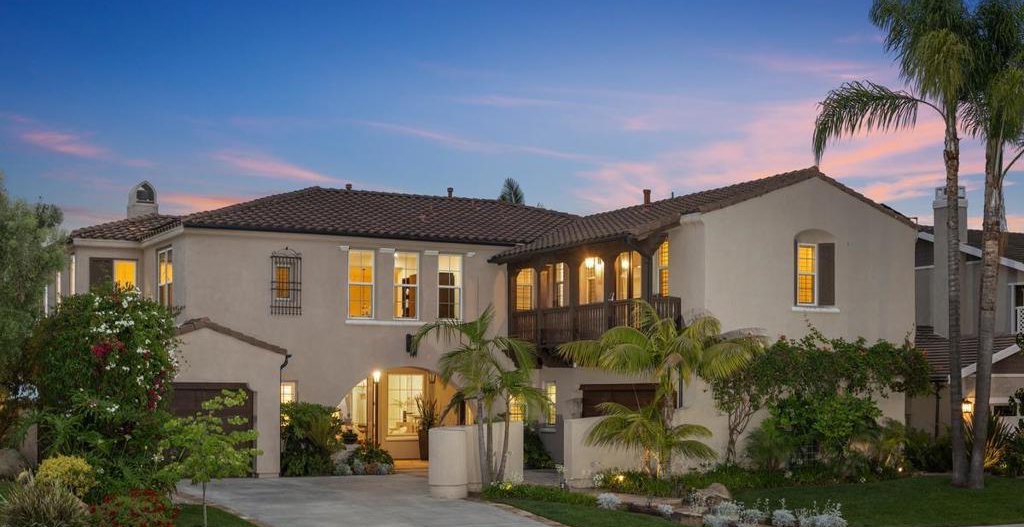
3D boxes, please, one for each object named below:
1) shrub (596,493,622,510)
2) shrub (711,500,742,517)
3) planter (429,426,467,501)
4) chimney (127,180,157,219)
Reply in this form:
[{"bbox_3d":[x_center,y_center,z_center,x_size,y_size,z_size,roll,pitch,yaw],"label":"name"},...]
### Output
[{"bbox_3d":[1.960,4.784,26.300,0.510,0.360,0.480,-1,-3,9],"label":"shrub"},{"bbox_3d":[4.164,4.775,25.400,0.600,0.380,0.550,-1,-3,9],"label":"shrub"},{"bbox_3d":[-1.407,4.421,29.000,0.880,1.530,0.880,2,-4,-28],"label":"planter"},{"bbox_3d":[-10.815,-1.815,38.300,0.800,1.300,0.650,2,-4,-28],"label":"chimney"}]

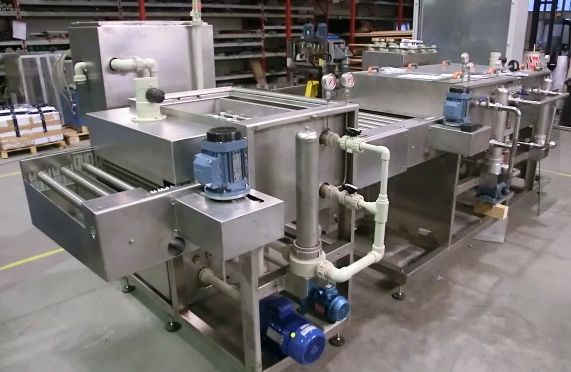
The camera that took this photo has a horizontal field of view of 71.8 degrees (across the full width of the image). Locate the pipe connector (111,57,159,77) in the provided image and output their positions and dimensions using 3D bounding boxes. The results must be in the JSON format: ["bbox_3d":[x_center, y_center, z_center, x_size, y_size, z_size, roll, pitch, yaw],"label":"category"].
[{"bbox_3d":[-0.713,-0.551,1.846,0.057,0.086,0.418,-18,26,-42],"label":"pipe connector"}]

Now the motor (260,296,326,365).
[{"bbox_3d":[0.029,0.716,1.965,0.169,0.235,0.300,-18,26,-42],"label":"motor"}]

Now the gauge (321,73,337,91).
[{"bbox_3d":[0.190,-0.458,1.727,0.067,0.071,0.032,-18,26,-42],"label":"gauge"}]

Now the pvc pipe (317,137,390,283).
[{"bbox_3d":[0.239,0.089,1.625,0.314,0.494,0.226,-18,26,-42],"label":"pvc pipe"}]

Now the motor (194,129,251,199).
[{"bbox_3d":[-0.208,-0.076,1.314,0.160,0.215,0.183,14,23,39],"label":"motor"}]

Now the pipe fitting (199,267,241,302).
[{"bbox_3d":[-0.358,0.568,2.253,0.067,0.071,0.350,-18,26,-42],"label":"pipe fitting"}]

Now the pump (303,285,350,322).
[{"bbox_3d":[0.247,0.640,2.189,0.124,0.188,0.197,-18,26,-42],"label":"pump"}]

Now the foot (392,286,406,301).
[{"bbox_3d":[0.741,0.676,2.555,0.083,0.069,0.082,-18,26,-42],"label":"foot"}]

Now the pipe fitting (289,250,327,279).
[{"bbox_3d":[0.087,0.325,1.654,0.140,0.087,0.139,-18,26,-42],"label":"pipe fitting"}]

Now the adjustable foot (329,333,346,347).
[{"bbox_3d":[0.290,0.837,2.196,0.086,0.060,0.085,0,19,0],"label":"adjustable foot"}]

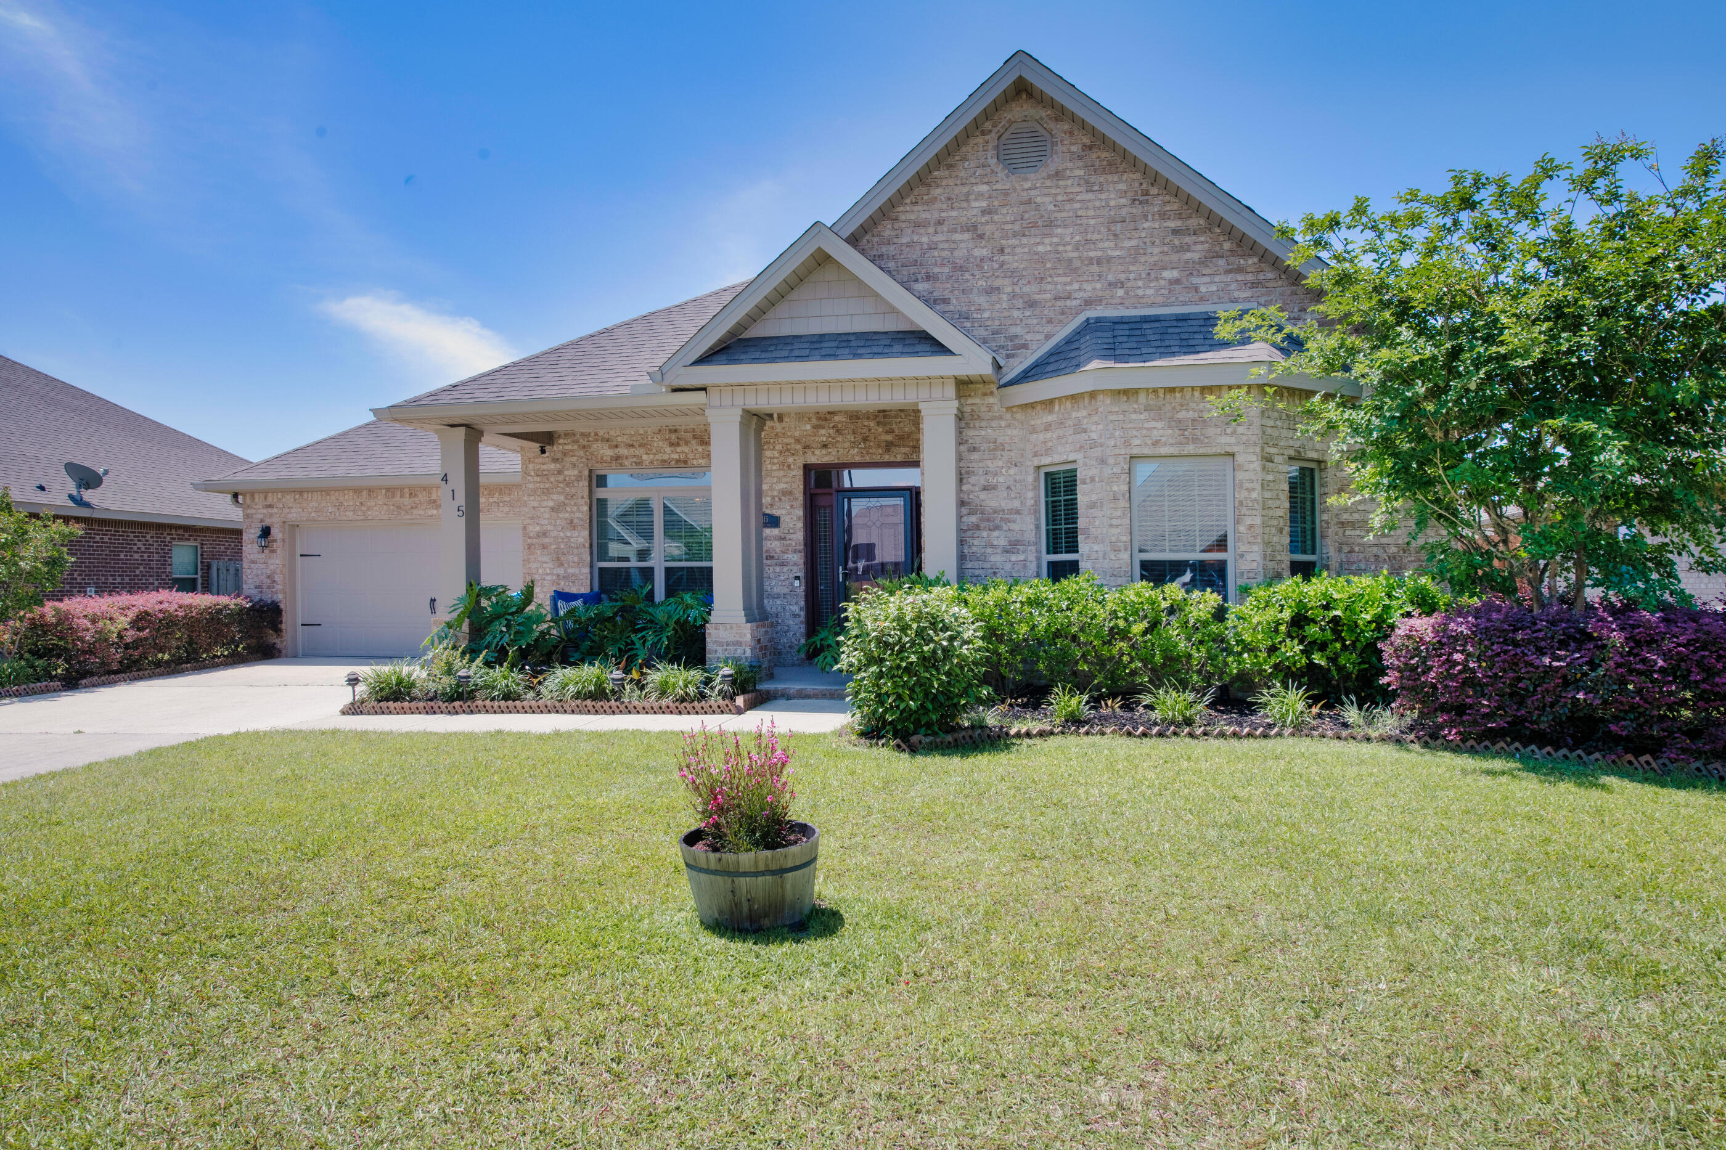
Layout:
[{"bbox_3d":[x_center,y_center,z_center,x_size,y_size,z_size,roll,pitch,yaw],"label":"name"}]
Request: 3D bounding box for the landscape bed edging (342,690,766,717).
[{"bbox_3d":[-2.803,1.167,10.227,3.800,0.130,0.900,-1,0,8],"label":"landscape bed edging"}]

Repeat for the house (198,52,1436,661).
[{"bbox_3d":[-1.921,-1.972,17.779,17.600,6.500,14.000,-1,0,8],"label":"house"}]

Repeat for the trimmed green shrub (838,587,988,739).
[{"bbox_3d":[0.375,0.649,8.399,1.100,1.100,1.050,-1,0,0],"label":"trimmed green shrub"}]

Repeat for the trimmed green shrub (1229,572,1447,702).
[{"bbox_3d":[4.200,0.518,9.799,1.820,1.100,1.200,-1,0,8],"label":"trimmed green shrub"}]

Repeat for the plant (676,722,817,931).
[{"bbox_3d":[-0.457,0.979,4.348,0.550,0.790,0.550,-1,0,0],"label":"plant"}]

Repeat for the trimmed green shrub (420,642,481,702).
[{"bbox_3d":[-3.891,0.928,10.399,0.560,0.560,0.520,-1,0,0],"label":"trimmed green shrub"}]

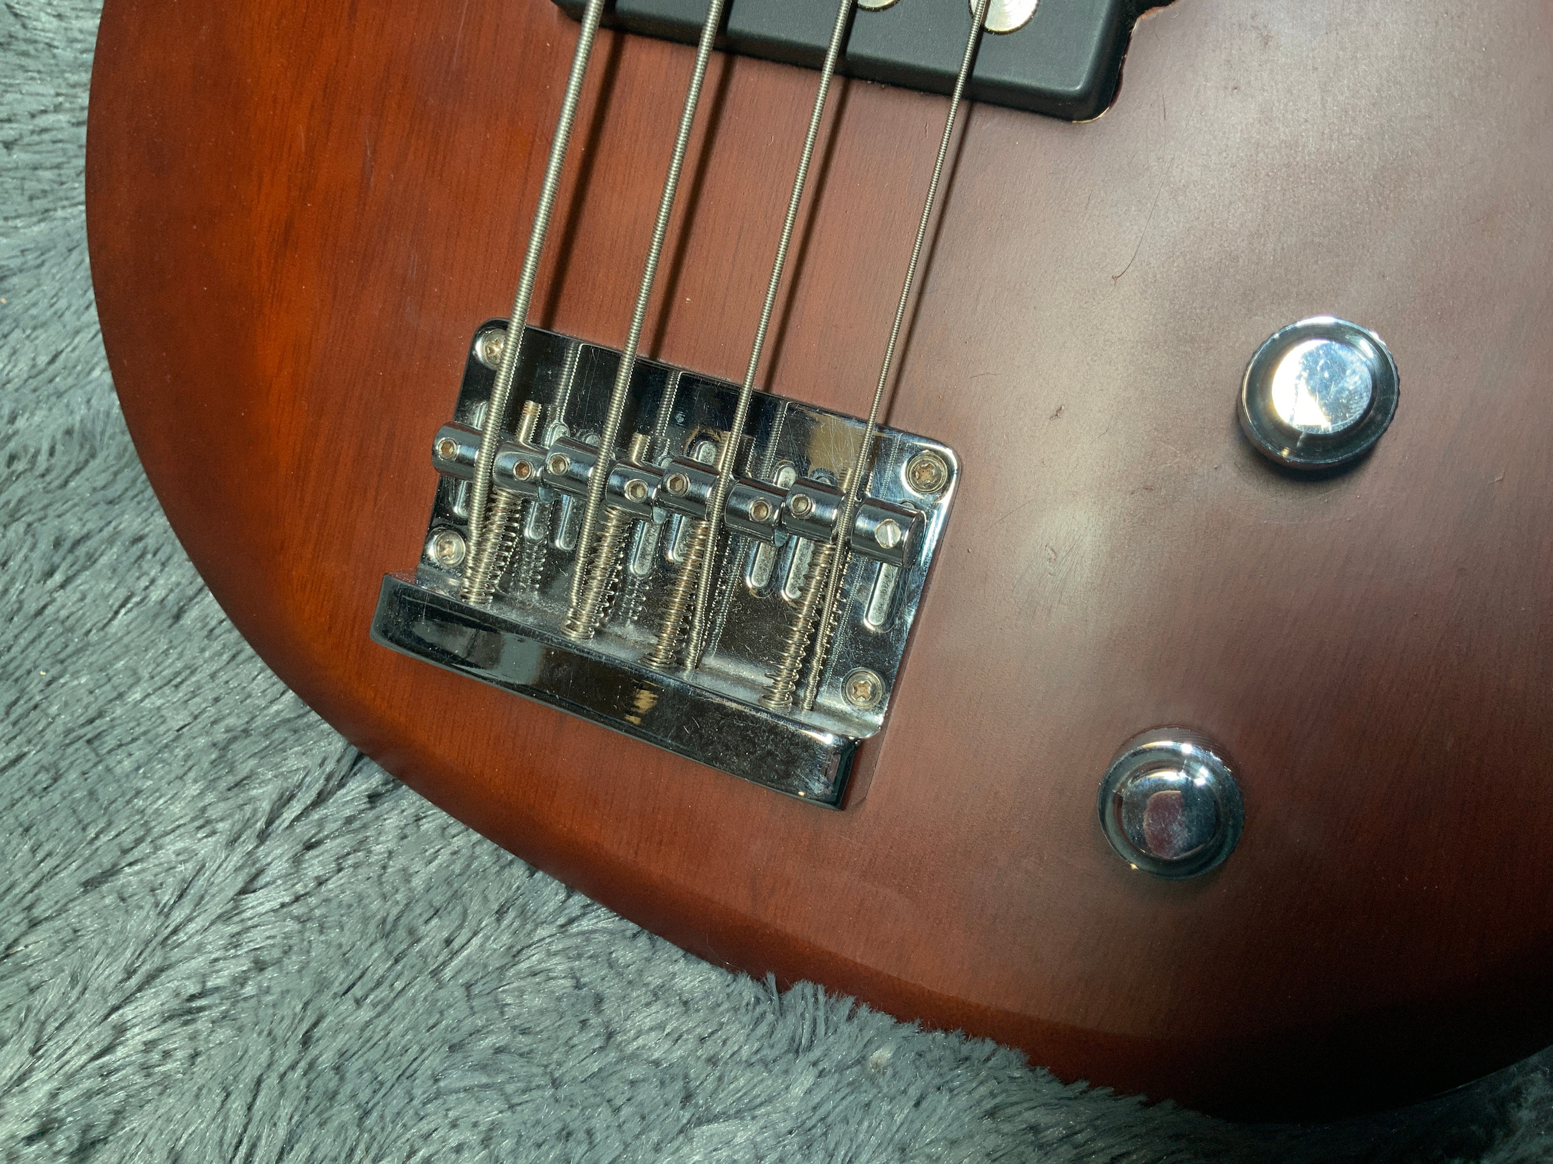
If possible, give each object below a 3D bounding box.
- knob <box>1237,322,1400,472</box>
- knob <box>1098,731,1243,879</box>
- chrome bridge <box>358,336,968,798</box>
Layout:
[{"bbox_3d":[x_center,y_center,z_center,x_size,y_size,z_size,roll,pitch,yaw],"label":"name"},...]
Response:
[{"bbox_3d":[0.068,-0.024,0.164,0.018,0.017,0.018,1,93,18],"label":"knob"},{"bbox_3d":[0.052,0.029,0.171,0.018,0.017,0.018,1,93,18],"label":"knob"},{"bbox_3d":[-0.019,-0.005,0.195,0.081,0.012,0.054,18,98,16],"label":"chrome bridge"}]

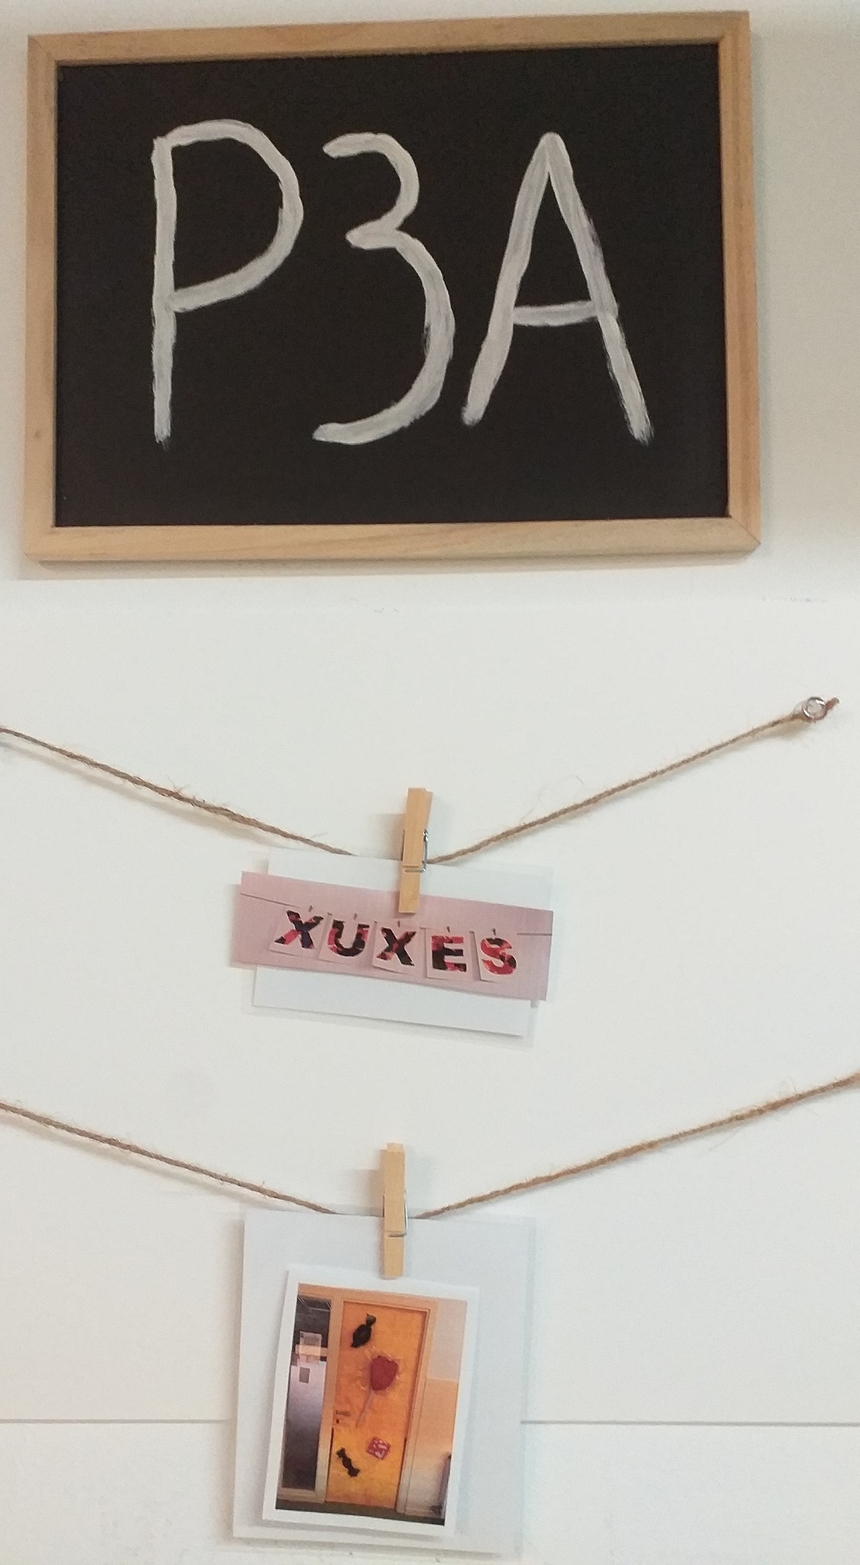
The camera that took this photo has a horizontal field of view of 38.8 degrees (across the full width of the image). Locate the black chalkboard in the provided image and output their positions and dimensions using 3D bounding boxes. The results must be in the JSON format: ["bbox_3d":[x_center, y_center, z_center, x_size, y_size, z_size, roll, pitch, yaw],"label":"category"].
[{"bbox_3d":[-0.023,-0.276,0.686,0.405,0.297,0.017,-1,-2,2],"label":"black chalkboard"}]

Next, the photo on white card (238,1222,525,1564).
[{"bbox_3d":[-0.025,0.320,0.653,0.155,0.173,0.007,2,-2,2],"label":"photo on white card"}]

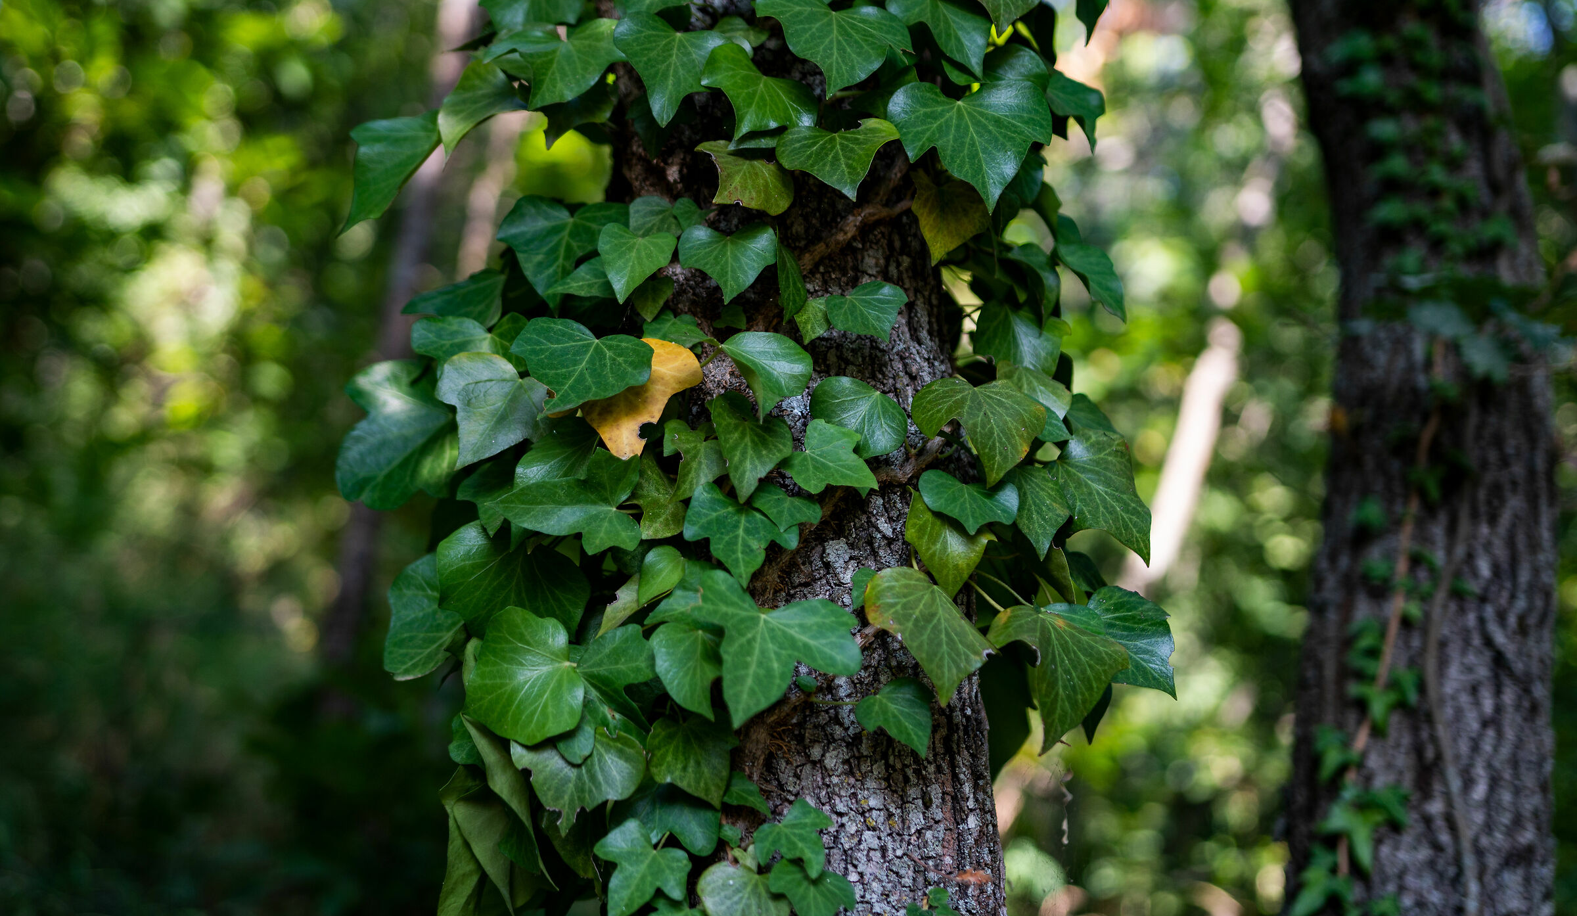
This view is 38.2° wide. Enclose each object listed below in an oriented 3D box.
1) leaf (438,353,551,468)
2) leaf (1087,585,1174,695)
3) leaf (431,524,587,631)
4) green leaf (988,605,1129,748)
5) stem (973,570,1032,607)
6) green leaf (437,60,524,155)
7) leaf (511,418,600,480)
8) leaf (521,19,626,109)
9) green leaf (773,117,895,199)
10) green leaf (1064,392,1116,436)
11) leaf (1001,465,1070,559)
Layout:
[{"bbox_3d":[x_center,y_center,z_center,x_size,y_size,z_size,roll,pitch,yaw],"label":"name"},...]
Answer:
[{"bbox_3d":[-0.159,-0.025,1.230,0.057,0.064,0.018,30,-1,21],"label":"leaf"},{"bbox_3d":[0.161,0.088,1.100,0.052,0.055,0.022,-9,-15,-21],"label":"leaf"},{"bbox_3d":[-0.149,0.066,1.240,0.083,0.067,0.025,6,-20,11],"label":"leaf"},{"bbox_3d":[0.138,0.111,1.160,0.068,0.070,0.024,-1,-22,-5],"label":"green leaf"},{"bbox_3d":[0.113,0.068,1.200,0.038,0.004,0.004,33,-18,16],"label":"stem"},{"bbox_3d":[-0.169,-0.193,1.260,0.048,0.062,0.024,37,-5,34],"label":"green leaf"},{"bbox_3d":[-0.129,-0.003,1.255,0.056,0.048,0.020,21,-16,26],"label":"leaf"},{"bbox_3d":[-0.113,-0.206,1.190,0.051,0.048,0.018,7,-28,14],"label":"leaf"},{"bbox_3d":[0.025,-0.151,1.150,0.061,0.042,0.018,-6,-38,1],"label":"green leaf"},{"bbox_3d":[0.149,-0.017,1.130,0.029,0.031,0.020,0,-18,-18],"label":"green leaf"},{"bbox_3d":[0.128,0.029,1.210,0.039,0.052,0.014,0,-18,-12],"label":"leaf"}]

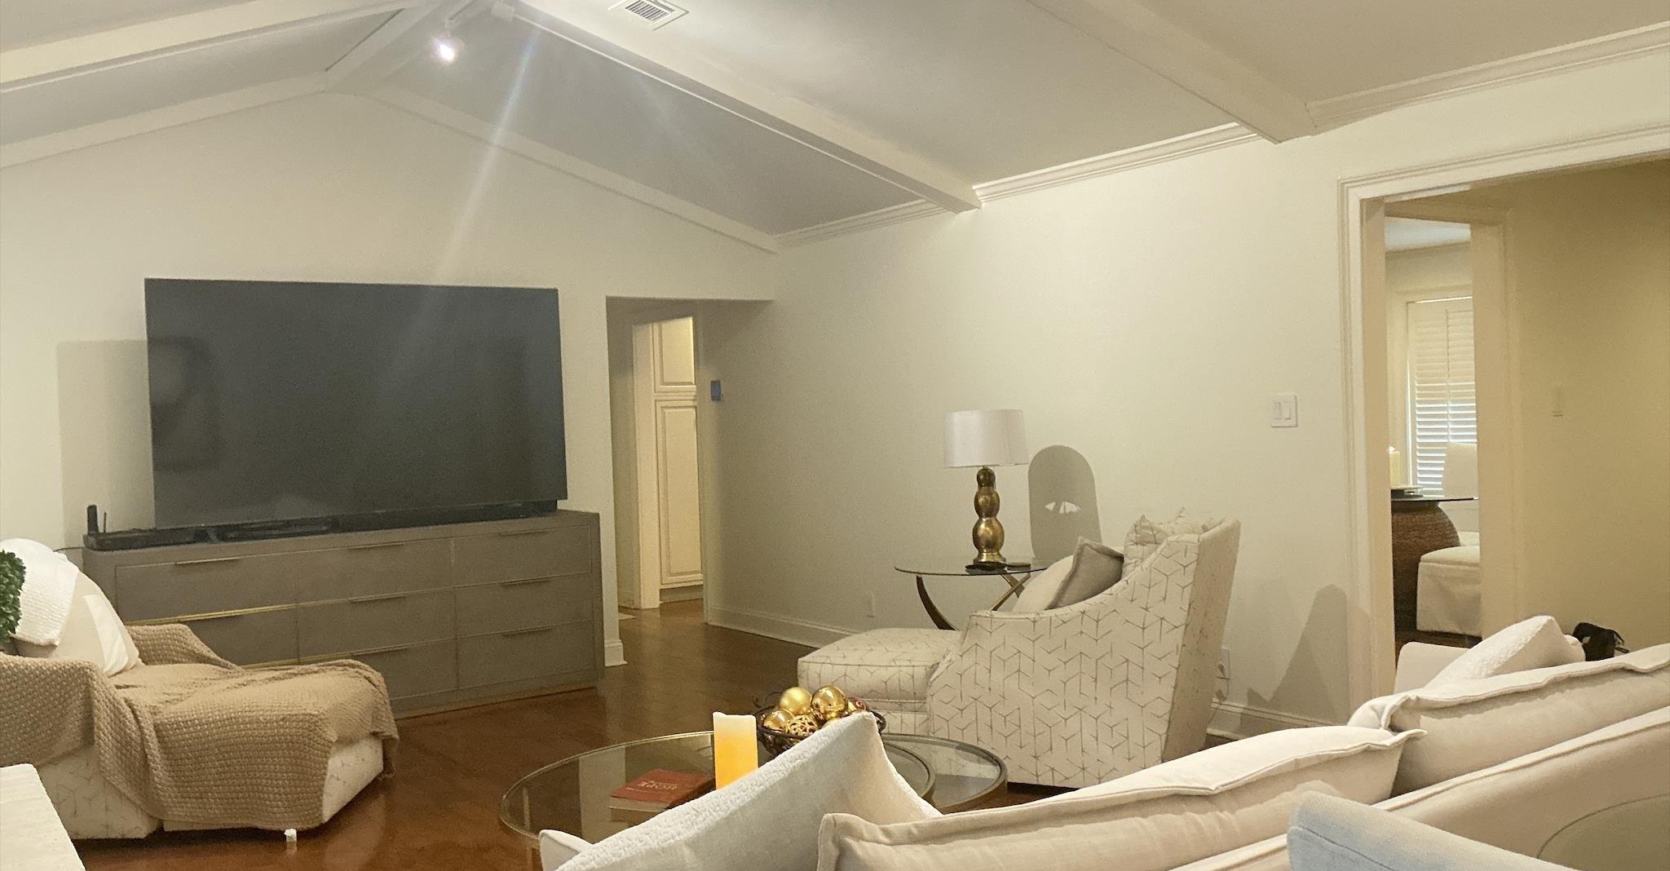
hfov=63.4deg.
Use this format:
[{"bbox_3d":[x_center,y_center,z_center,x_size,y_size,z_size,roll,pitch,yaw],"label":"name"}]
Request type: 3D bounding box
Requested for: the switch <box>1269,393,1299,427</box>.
[{"bbox_3d":[1.685,-0.091,5.059,0.012,0.122,0.120,-3,1,-35],"label":"switch"}]

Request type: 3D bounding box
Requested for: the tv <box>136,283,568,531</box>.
[{"bbox_3d":[-2.152,-0.168,6.280,1.873,1.058,0.075,-3,1,-35],"label":"tv"}]

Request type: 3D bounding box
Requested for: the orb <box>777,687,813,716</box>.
[{"bbox_3d":[-0.097,0.673,3.400,0.083,0.083,0.083,-2,1,0],"label":"orb"}]

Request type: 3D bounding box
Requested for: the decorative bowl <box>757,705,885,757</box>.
[{"bbox_3d":[-0.034,0.792,3.412,0.326,0.135,0.326,-2,1,-1],"label":"decorative bowl"}]

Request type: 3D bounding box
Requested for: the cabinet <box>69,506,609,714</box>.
[{"bbox_3d":[-2.206,0.871,6.325,2.235,0.865,0.480,-2,1,-36],"label":"cabinet"}]

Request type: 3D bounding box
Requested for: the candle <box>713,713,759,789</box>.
[{"bbox_3d":[-0.230,0.763,3.175,0.100,0.215,0.100,-2,1,-5],"label":"candle"}]

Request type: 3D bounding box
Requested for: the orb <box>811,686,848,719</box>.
[{"bbox_3d":[-0.012,0.673,3.380,0.092,0.092,0.092,-2,1,0],"label":"orb"}]

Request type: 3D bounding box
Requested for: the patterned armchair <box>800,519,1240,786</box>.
[{"bbox_3d":[0.701,0.779,5.064,1.461,0.900,0.800,-1,1,25],"label":"patterned armchair"}]

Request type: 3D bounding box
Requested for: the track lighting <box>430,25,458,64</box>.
[{"bbox_3d":[-1.586,-1.591,5.500,0.110,0.165,0.100,-2,1,-36],"label":"track lighting"}]

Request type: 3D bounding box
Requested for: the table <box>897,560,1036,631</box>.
[{"bbox_3d":[0.623,0.887,5.852,0.705,0.650,0.705,-3,1,-35],"label":"table"}]

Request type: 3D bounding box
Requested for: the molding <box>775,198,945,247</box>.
[{"bbox_3d":[0.096,-1.129,7.184,0.070,0.091,1.616,-3,1,-35],"label":"molding"}]

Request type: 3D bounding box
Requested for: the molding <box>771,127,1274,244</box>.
[{"bbox_3d":[0.620,-1.134,6.446,0.070,0.091,3.425,-3,1,-35],"label":"molding"}]

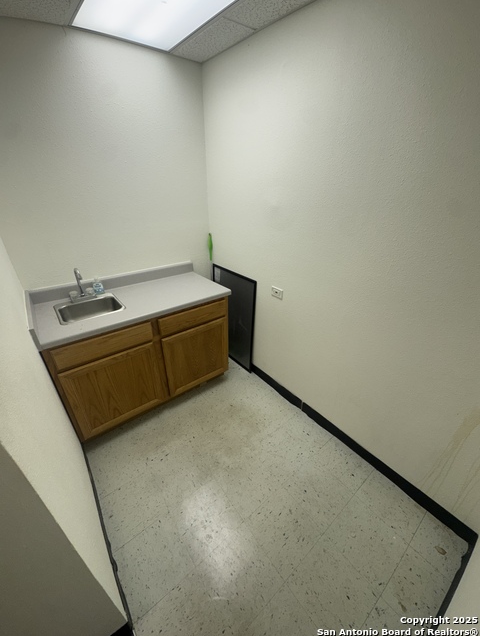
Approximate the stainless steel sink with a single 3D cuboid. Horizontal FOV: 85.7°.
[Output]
[{"bbox_3d":[-1.036,-0.008,1.819,0.387,0.156,0.341,-20,34,-33],"label":"stainless steel sink"}]

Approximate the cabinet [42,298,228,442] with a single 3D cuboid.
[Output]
[{"bbox_3d":[-0.778,0.263,2.159,1.236,0.862,0.607,-20,34,-33],"label":"cabinet"}]

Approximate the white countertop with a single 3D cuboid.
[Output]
[{"bbox_3d":[-0.767,-0.178,1.926,1.276,0.135,0.637,-20,34,-33],"label":"white countertop"}]

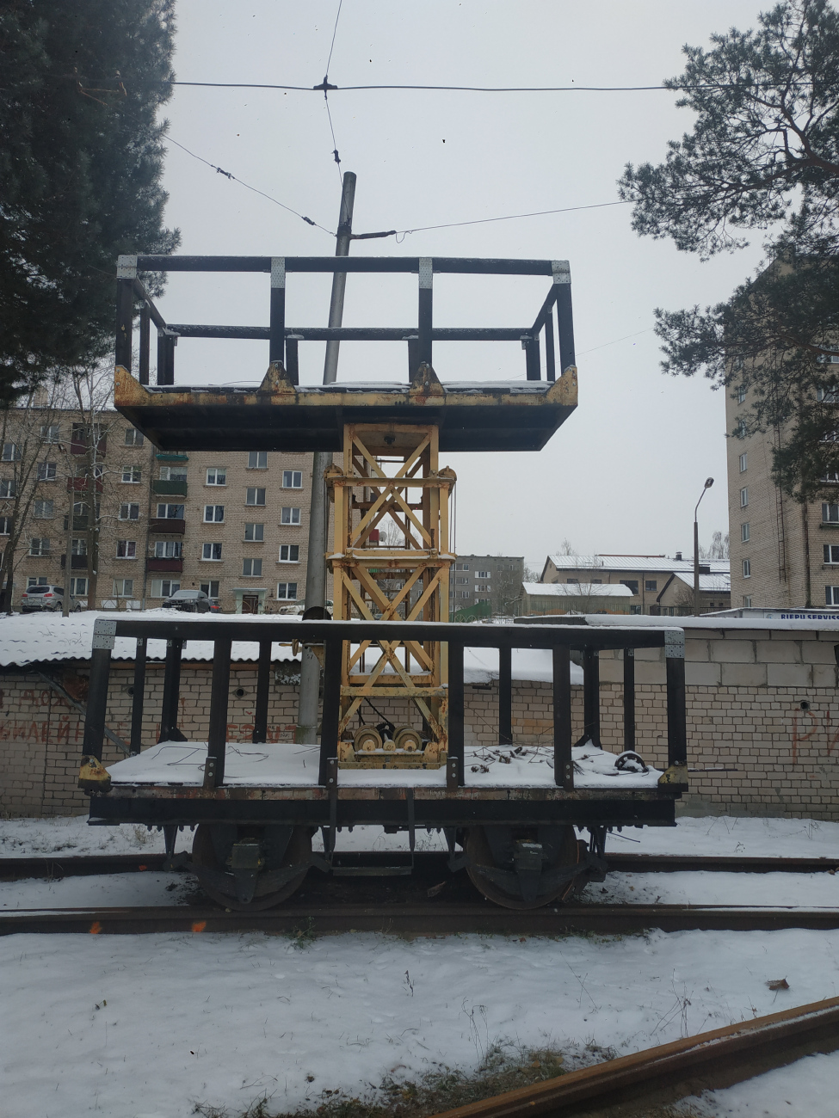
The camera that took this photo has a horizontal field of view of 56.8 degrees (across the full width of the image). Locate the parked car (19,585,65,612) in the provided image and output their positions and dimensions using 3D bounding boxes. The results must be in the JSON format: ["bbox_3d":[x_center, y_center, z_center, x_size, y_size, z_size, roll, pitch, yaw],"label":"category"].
[{"bbox_3d":[-23.320,2.759,49.581,1.890,1.760,4.680,2,-7,-2],"label":"parked car"}]

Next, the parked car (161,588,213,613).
[{"bbox_3d":[-14.842,2.926,49.585,1.920,1.660,4.820,2,-7,-2],"label":"parked car"}]

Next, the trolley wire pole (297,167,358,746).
[{"bbox_3d":[-1.156,-0.957,9.696,0.250,8.360,0.250,3,-7,0],"label":"trolley wire pole"}]

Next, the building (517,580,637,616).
[{"bbox_3d":[12.214,3.861,61.240,8.000,3.800,5.400,1,-7,0],"label":"building"}]

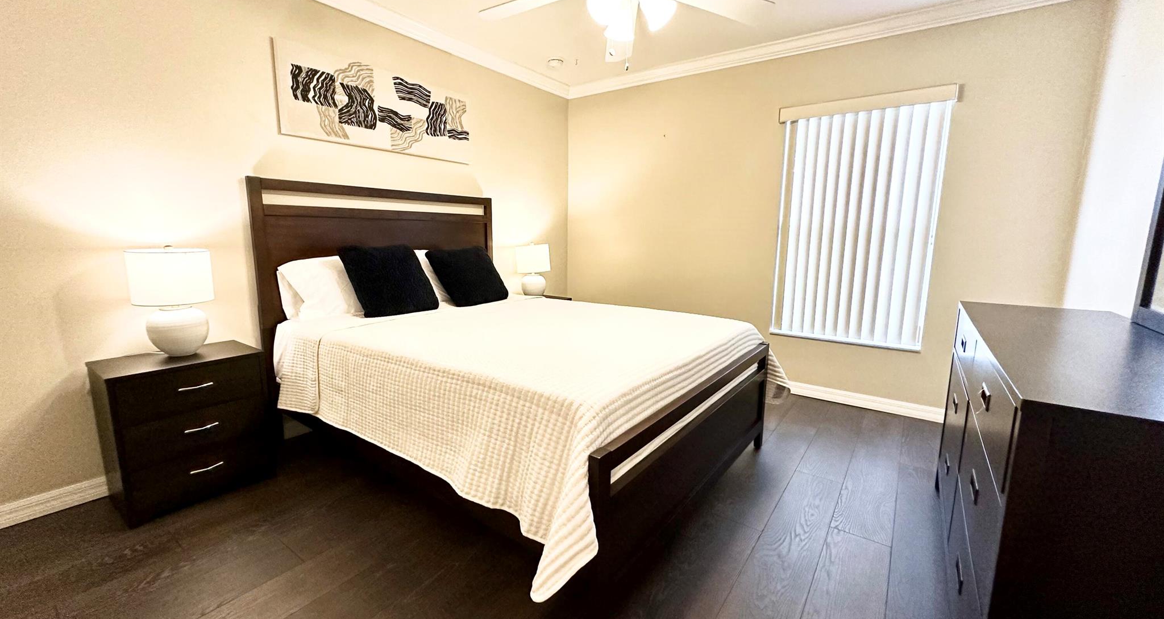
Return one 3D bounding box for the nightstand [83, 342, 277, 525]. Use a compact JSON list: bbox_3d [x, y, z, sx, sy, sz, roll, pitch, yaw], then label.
[{"bbox_3d":[-1.744,0.504,2.085,0.385,0.600,0.515,7,11,35],"label":"nightstand"}]

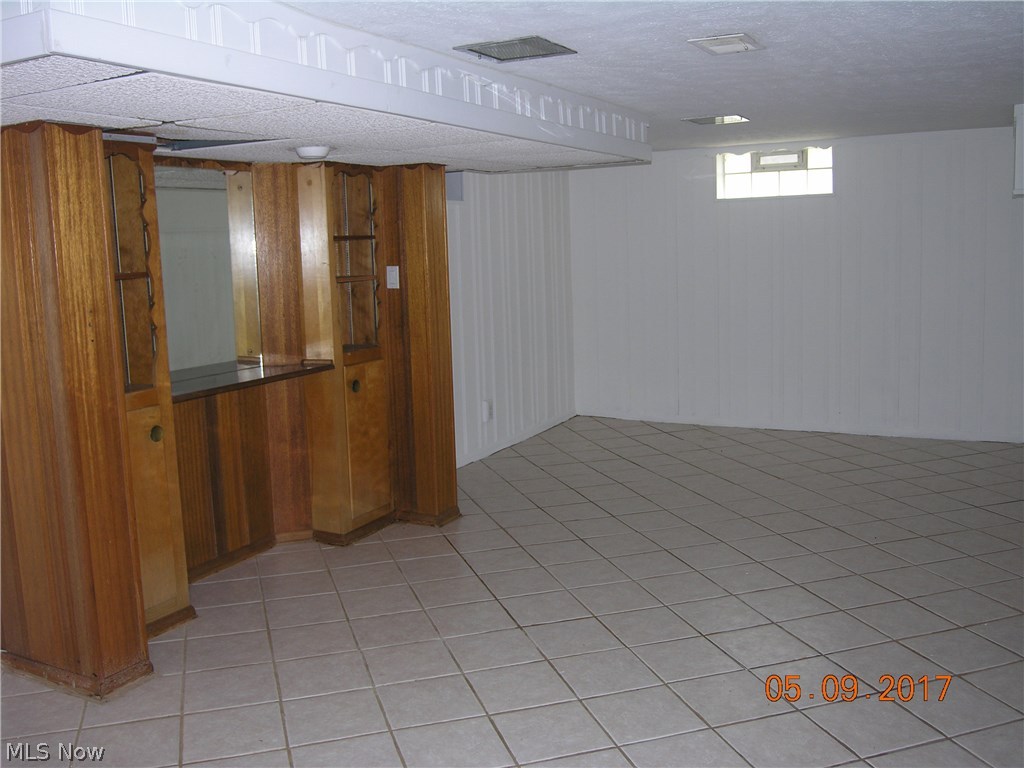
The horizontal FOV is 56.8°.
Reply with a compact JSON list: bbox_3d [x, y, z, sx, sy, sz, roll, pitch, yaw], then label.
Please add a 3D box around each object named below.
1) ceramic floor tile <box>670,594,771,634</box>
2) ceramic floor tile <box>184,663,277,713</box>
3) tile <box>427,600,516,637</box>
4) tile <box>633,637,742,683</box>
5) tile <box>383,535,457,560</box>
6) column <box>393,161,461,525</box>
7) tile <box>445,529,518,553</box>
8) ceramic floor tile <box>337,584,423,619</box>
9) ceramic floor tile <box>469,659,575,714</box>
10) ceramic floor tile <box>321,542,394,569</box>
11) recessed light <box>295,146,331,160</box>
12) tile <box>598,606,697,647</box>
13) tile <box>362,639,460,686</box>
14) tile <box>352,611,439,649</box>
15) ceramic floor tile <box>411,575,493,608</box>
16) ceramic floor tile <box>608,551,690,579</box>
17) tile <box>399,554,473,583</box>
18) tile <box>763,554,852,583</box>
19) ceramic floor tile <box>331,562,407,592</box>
[{"bbox_3d":[0.813,0.912,3.721,0.302,0.010,0.302,-4,9,-17],"label":"ceramic floor tile"},{"bbox_3d":[-0.947,1.030,3.195,0.303,0.010,0.303,-4,9,-17],"label":"ceramic floor tile"},{"bbox_3d":[-0.165,0.930,3.738,0.302,0.010,0.302,-4,9,-17],"label":"tile"},{"bbox_3d":[0.617,0.980,3.360,0.304,0.010,0.304,-4,9,-17],"label":"tile"},{"bbox_3d":[-0.440,0.805,4.625,0.303,0.010,0.303,-4,9,-17],"label":"tile"},{"bbox_3d":[-0.469,-0.193,4.988,0.257,1.857,0.226,3,10,29],"label":"column"},{"bbox_3d":[-0.145,0.788,4.747,0.304,0.010,0.304,-4,9,-17],"label":"tile"},{"bbox_3d":[-0.549,0.908,3.939,0.302,0.010,0.302,-4,9,-17],"label":"ceramic floor tile"},{"bbox_3d":[0.025,1.013,3.155,0.302,0.010,0.302,-4,9,-17],"label":"ceramic floor tile"},{"bbox_3d":[-0.743,0.830,4.562,0.304,0.010,0.304,-4,9,-17],"label":"ceramic floor tile"},{"bbox_3d":[-0.809,-0.933,3.833,0.145,0.045,0.145,-1,9,0],"label":"recessed light"},{"bbox_3d":[0.522,0.932,3.636,0.303,0.010,0.303,-4,9,-17],"label":"tile"},{"bbox_3d":[-0.359,0.992,3.367,0.303,0.010,0.303,-4,9,-17],"label":"tile"},{"bbox_3d":[-0.459,0.958,3.675,0.304,0.010,0.304,-4,9,-17],"label":"tile"},{"bbox_3d":[-0.256,0.893,4.057,0.302,0.010,0.302,-4,9,-17],"label":"ceramic floor tile"},{"bbox_3d":[0.632,0.829,4.313,0.303,0.010,0.303,-4,9,-17],"label":"ceramic floor tile"},{"bbox_3d":[-0.351,0.850,4.354,0.302,0.010,0.302,-4,9,-17],"label":"tile"},{"bbox_3d":[1.326,0.832,4.238,0.302,0.010,0.302,-4,9,-17],"label":"tile"},{"bbox_3d":[-0.650,0.865,4.230,0.302,0.010,0.302,-4,9,-17],"label":"ceramic floor tile"}]

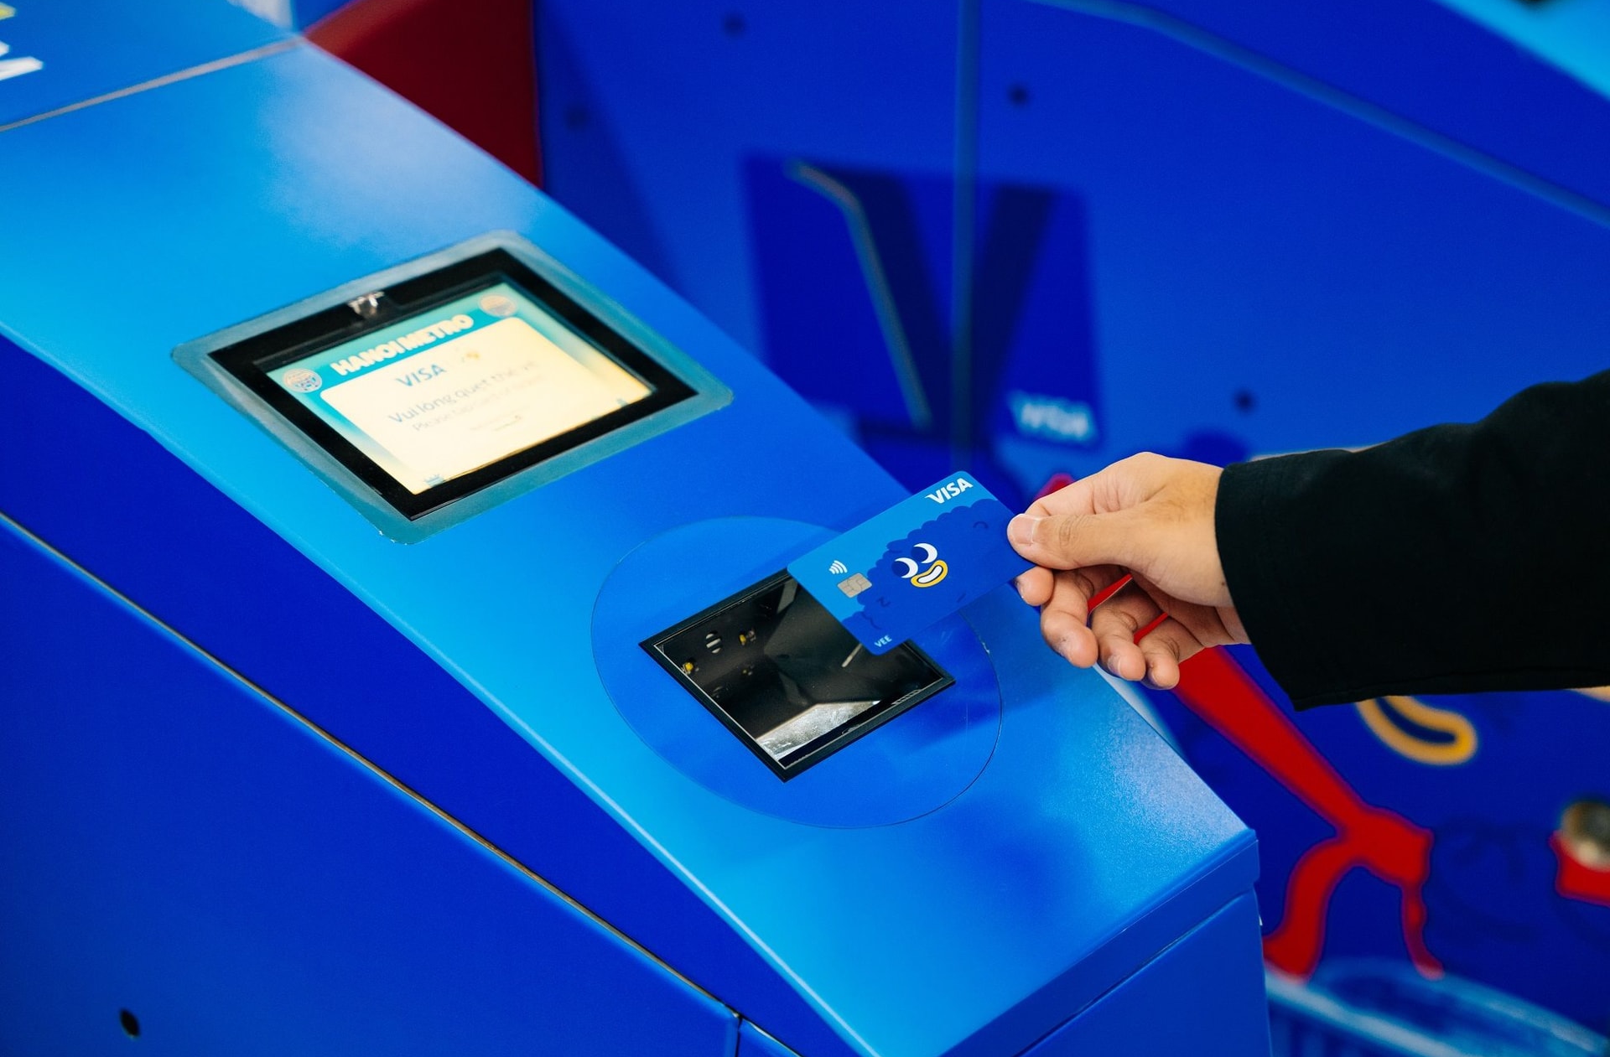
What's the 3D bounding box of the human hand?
[{"bbox_3d":[0.120,0.015,1.050,0.105,0.080,0.075,-5,25,13],"label":"human hand"}]

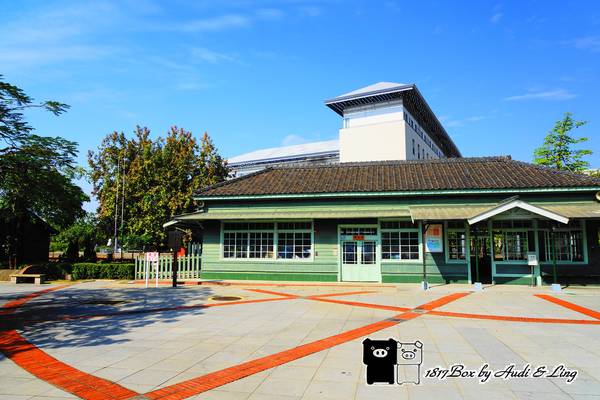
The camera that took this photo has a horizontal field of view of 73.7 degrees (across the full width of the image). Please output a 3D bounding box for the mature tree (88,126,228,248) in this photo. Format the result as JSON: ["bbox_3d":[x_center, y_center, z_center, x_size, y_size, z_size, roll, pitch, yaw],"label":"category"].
[{"bbox_3d":[-13.064,-0.543,36.267,12.300,12.371,12.300,0,-6,0],"label":"mature tree"}]

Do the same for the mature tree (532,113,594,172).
[{"bbox_3d":[23.071,-1.134,34.319,6.300,13.129,6.300,0,-6,0],"label":"mature tree"}]

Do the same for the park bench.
[{"bbox_3d":[-11.564,3.395,17.129,1.330,0.440,0.420,-1,-6,9],"label":"park bench"}]

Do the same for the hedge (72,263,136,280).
[{"bbox_3d":[-9.582,3.488,19.677,3.150,0.800,0.800,-1,-6,9],"label":"hedge"}]

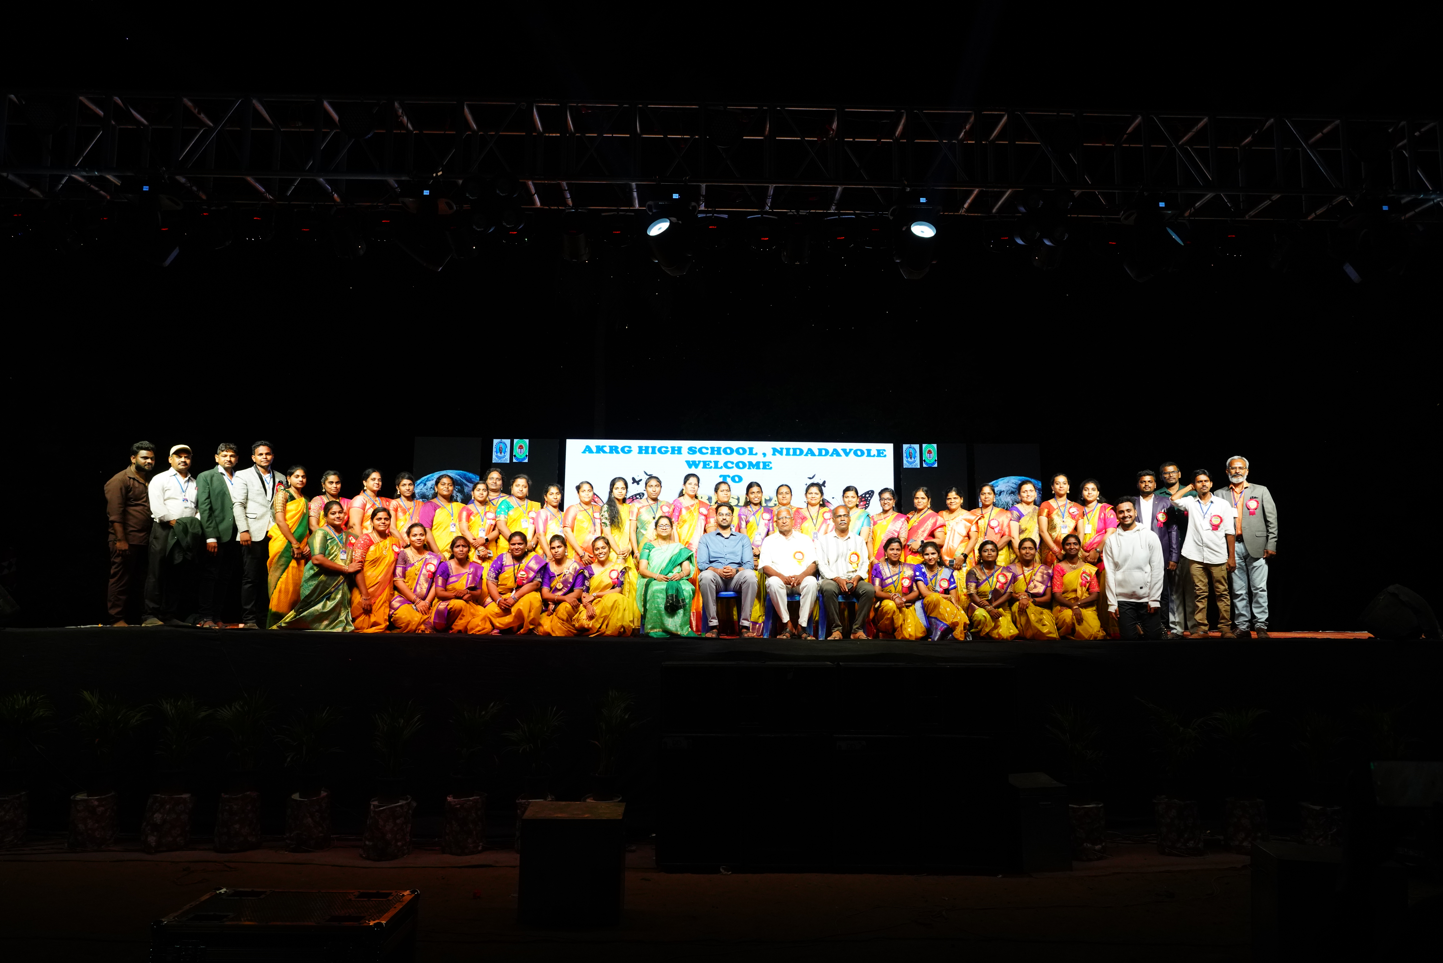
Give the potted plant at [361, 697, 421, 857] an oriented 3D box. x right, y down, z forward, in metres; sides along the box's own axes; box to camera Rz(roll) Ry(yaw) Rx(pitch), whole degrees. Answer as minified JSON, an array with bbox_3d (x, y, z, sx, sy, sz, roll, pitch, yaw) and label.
[{"bbox_3d":[-2.570,2.333,7.500,0.430,1.180,0.430,1,-7,-1],"label":"potted plant"}]

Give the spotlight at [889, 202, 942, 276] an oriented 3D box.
[{"bbox_3d":[1.339,-1.686,6.670,0.340,0.530,0.340,0,-5,-1],"label":"spotlight"}]

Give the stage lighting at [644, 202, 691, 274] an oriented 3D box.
[{"bbox_3d":[-0.365,-1.686,6.629,0.330,0.520,0.340,-1,-6,19],"label":"stage lighting"}]

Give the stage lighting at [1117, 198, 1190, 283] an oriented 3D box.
[{"bbox_3d":[2.943,-1.677,6.550,0.420,0.580,0.380,-1,-7,13],"label":"stage lighting"}]

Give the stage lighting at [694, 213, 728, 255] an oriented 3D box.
[{"bbox_3d":[-0.077,-1.774,6.880,0.250,0.250,0.200,1,-34,-1],"label":"stage lighting"}]

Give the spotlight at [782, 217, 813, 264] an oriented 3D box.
[{"bbox_3d":[0.541,-1.720,6.890,0.220,0.250,0.270,1,-50,-1],"label":"spotlight"}]

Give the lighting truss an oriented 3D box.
[{"bbox_3d":[0.072,-2.300,6.918,10.733,0.598,0.580,0,-5,-1],"label":"lighting truss"}]

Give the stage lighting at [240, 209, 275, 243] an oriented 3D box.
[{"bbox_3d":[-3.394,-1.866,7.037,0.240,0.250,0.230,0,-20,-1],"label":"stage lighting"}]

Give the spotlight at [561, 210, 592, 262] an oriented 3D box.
[{"bbox_3d":[-1.037,-1.744,6.860,0.220,0.250,0.270,1,-50,-1],"label":"spotlight"}]

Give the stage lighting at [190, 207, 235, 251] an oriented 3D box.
[{"bbox_3d":[-3.601,-1.789,6.800,0.240,0.250,0.200,-2,-34,22],"label":"stage lighting"}]

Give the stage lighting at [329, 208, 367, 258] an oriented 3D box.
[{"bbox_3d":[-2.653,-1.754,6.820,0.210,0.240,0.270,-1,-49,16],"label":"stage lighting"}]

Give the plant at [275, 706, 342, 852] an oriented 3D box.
[{"bbox_3d":[-3.549,2.503,8.218,0.575,1.145,0.575,0,-5,-1],"label":"plant"}]

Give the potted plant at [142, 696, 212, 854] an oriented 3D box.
[{"bbox_3d":[-4.628,2.444,8.136,0.577,1.236,0.577,0,-5,-1],"label":"potted plant"}]

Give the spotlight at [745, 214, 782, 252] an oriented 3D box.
[{"bbox_3d":[0.302,-1.778,6.880,0.250,0.250,0.200,1,-32,-1],"label":"spotlight"}]

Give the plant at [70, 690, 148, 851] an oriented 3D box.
[{"bbox_3d":[-5.254,2.431,8.221,0.658,1.269,0.600,0,-5,-1],"label":"plant"}]

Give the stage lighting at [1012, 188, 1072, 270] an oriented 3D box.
[{"bbox_3d":[2.249,-1.771,6.750,0.380,0.470,0.280,0,-5,-1],"label":"stage lighting"}]

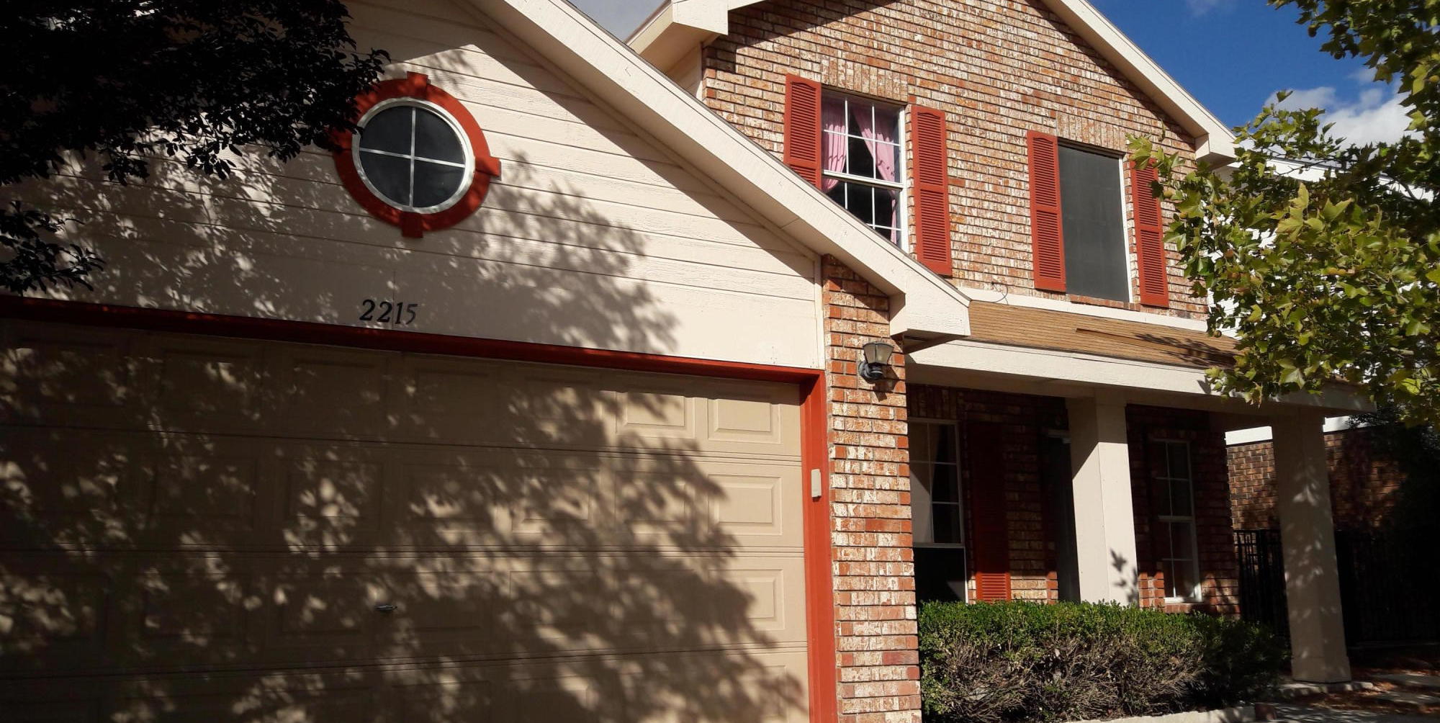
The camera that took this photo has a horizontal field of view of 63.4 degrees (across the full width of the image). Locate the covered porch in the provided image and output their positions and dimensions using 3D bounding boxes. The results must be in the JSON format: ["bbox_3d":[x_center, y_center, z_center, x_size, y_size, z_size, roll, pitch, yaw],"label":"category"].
[{"bbox_3d":[2.939,0.959,9.202,5.300,3.210,1.530,5,-12,-29],"label":"covered porch"}]

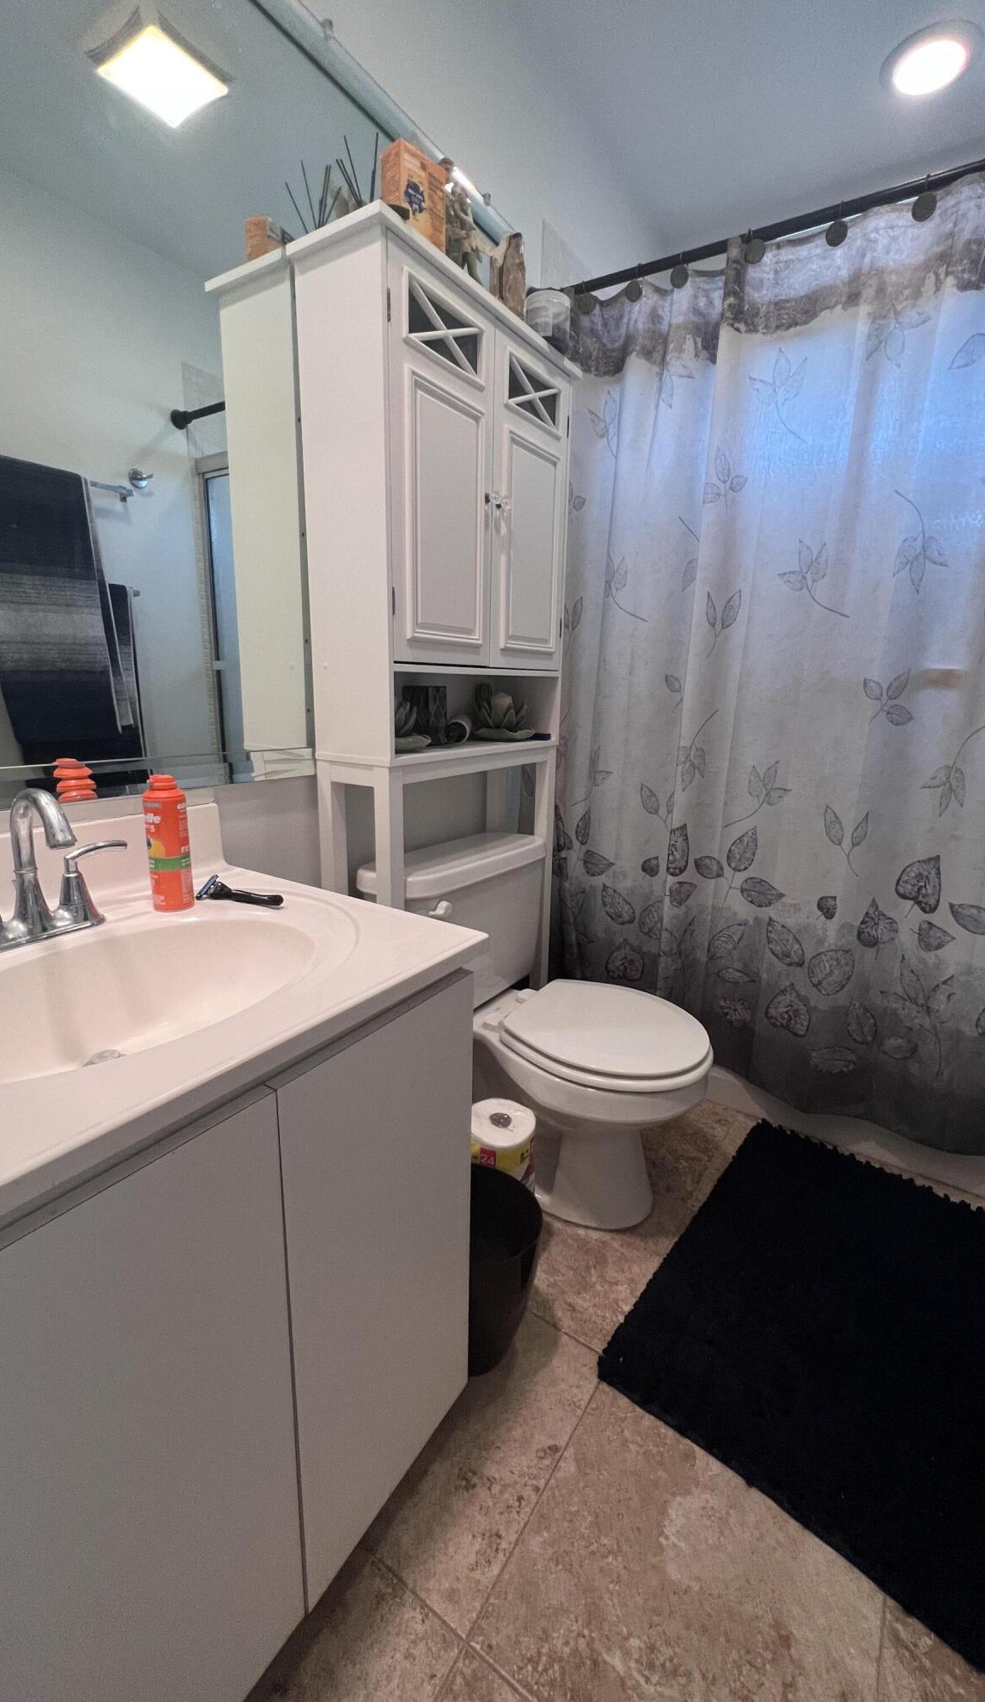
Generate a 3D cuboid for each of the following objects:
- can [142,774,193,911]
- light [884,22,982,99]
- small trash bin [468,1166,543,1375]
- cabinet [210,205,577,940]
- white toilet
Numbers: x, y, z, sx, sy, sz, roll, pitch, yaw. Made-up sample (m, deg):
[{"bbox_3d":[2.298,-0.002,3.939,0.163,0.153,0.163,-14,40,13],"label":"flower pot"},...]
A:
[{"bbox_3d":[-0.431,-0.011,0.854,0.052,0.177,0.052,1,14,0],"label":"can"},{"bbox_3d":[0.943,-1.690,1.376,0.187,0.025,0.187,11,17,33],"label":"light"},{"bbox_3d":[-0.030,0.732,1.109,0.217,0.250,0.217,1,14,0],"label":"small trash bin"},{"bbox_3d":[-0.083,-0.122,1.395,0.202,1.760,0.600,11,17,34],"label":"cabinet"},{"bbox_3d":[0.122,0.401,1.424,0.680,0.742,0.475,10,17,31],"label":"white toilet"}]

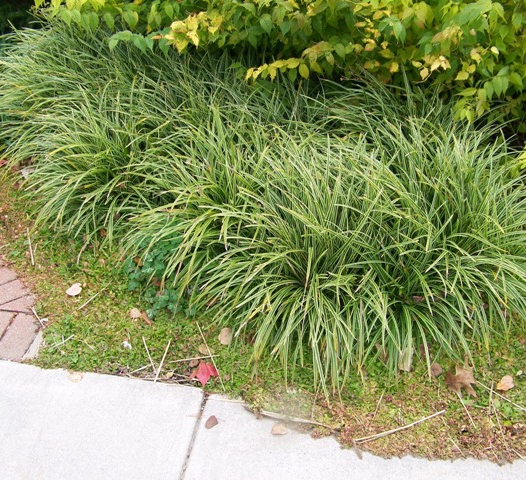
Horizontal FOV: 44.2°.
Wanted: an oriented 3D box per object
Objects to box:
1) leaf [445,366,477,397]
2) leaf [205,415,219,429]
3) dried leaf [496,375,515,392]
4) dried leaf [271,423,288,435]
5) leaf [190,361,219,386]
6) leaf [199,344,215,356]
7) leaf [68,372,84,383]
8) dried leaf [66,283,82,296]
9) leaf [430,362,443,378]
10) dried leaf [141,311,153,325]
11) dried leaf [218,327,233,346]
[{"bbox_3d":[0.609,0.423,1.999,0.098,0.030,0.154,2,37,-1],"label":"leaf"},{"bbox_3d":[-0.154,0.539,1.911,0.046,0.015,0.032,-27,46,-33],"label":"leaf"},{"bbox_3d":[0.772,0.457,2.045,0.083,0.025,0.040,-30,48,-35],"label":"dried leaf"},{"bbox_3d":[0.048,0.542,1.845,0.043,0.012,0.038,4,37,3],"label":"dried leaf"},{"bbox_3d":[-0.177,0.408,1.981,0.093,0.025,0.100,2,37,0],"label":"leaf"},{"bbox_3d":[-0.184,0.361,2.127,0.047,0.015,0.053,-17,41,-24],"label":"leaf"},{"bbox_3d":[-0.576,0.421,1.977,0.049,0.010,0.038,5,37,4],"label":"leaf"},{"bbox_3d":[-0.679,0.180,2.334,0.051,0.018,0.070,7,38,7],"label":"dried leaf"},{"bbox_3d":[0.562,0.420,2.087,0.036,0.018,0.059,8,38,7],"label":"leaf"},{"bbox_3d":[-0.391,0.263,2.173,0.018,0.018,0.074,-19,42,-26],"label":"dried leaf"},{"bbox_3d":[-0.124,0.323,2.172,0.049,0.025,0.081,9,38,9],"label":"dried leaf"}]

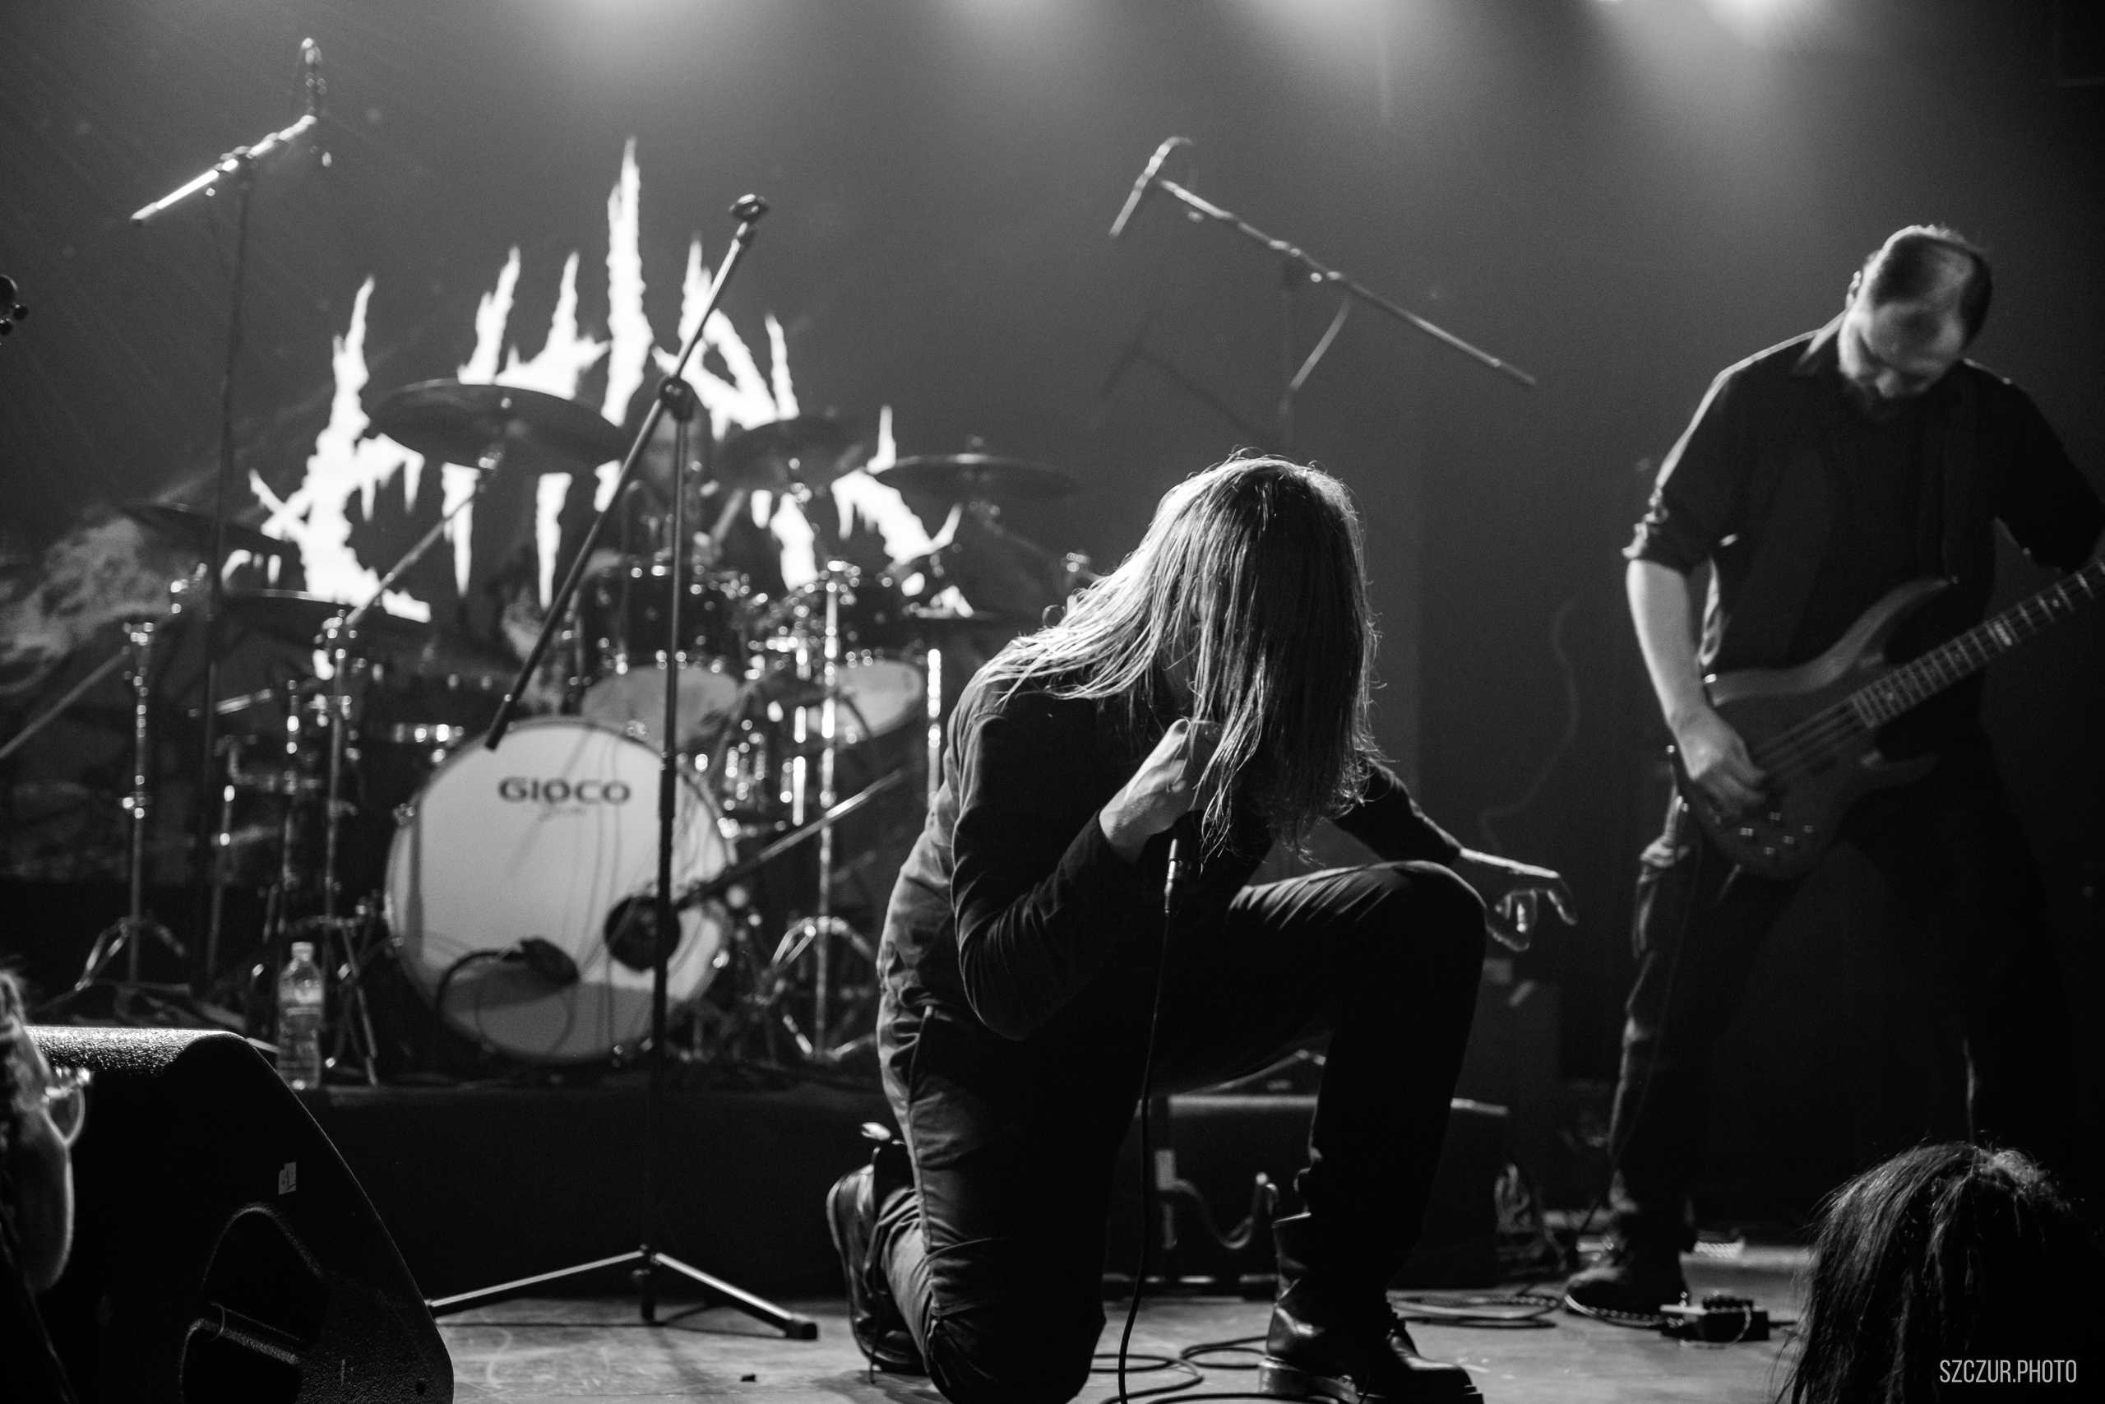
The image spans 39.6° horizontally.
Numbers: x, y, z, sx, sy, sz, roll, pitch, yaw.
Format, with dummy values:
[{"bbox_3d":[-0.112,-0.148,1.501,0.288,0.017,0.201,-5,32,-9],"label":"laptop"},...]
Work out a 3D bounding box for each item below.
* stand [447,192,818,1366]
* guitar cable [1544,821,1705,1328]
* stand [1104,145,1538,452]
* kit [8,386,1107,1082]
[{"bbox_3d":[-0.626,0.069,4.377,0.610,1.690,0.550,0,-6,3],"label":"stand"},{"bbox_3d":[0.874,0.551,4.468,0.270,0.790,0.280,1,-6,0],"label":"guitar cable"},{"bbox_3d":[0.497,-0.178,5.400,0.800,1.775,0.570,1,-6,0],"label":"stand"},{"bbox_3d":[-0.876,0.066,5.403,1.970,1.270,1.400,1,-6,-2],"label":"kit"}]

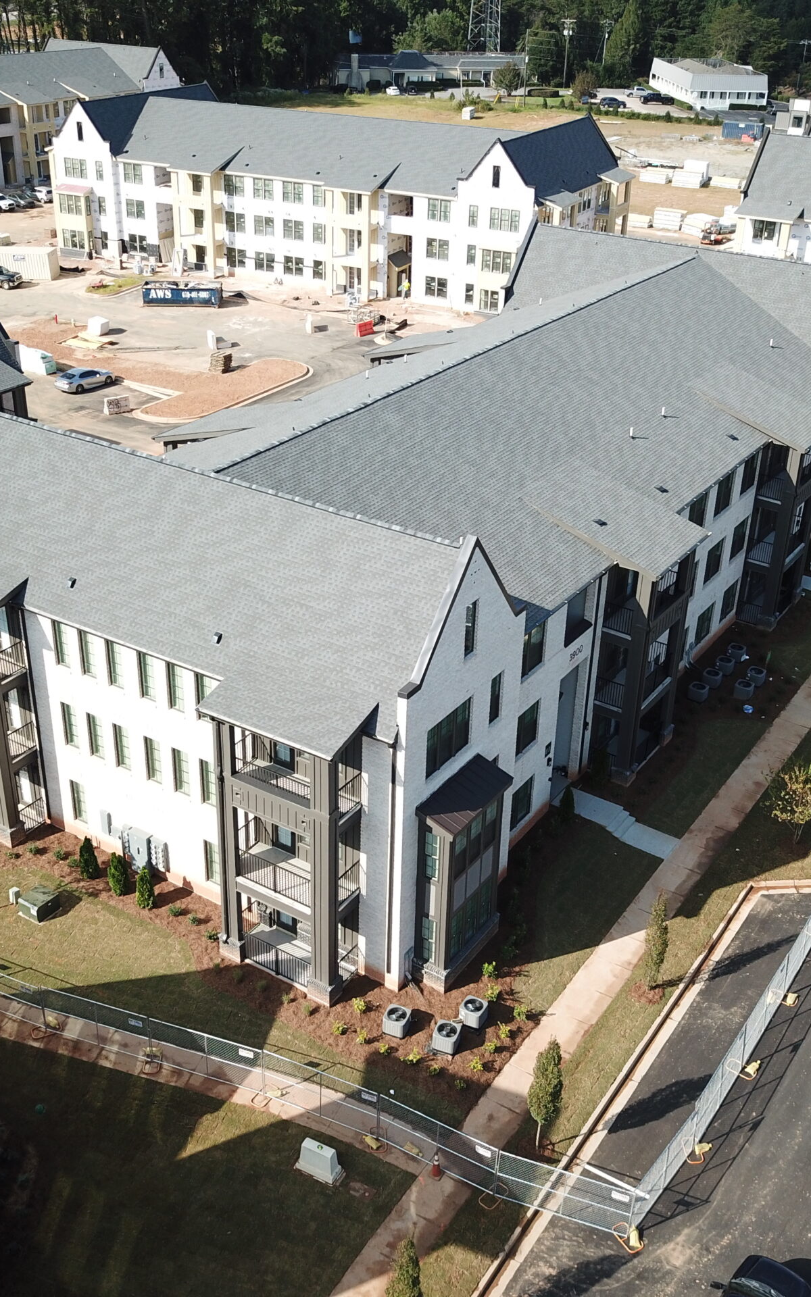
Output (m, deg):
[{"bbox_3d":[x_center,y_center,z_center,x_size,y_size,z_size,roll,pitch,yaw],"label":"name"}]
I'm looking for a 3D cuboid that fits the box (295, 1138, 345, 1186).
[{"bbox_3d":[-2.345,13.909,35.459,1.110,0.790,0.580,15,31,23],"label":"box"}]

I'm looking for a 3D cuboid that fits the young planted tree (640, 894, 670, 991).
[{"bbox_3d":[7.990,9.305,41.099,0.780,3.970,0.780,19,33,28],"label":"young planted tree"}]

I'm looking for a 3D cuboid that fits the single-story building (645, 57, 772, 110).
[{"bbox_3d":[62.666,-117.394,269.807,16.947,6.200,37.268,-1,29,-5],"label":"single-story building"}]

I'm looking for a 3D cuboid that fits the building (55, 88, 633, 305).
[{"bbox_3d":[-7.161,-44.518,125.804,54.900,14.800,25.000,15,31,24],"label":"building"}]

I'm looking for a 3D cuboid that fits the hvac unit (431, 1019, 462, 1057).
[{"bbox_3d":[1.269,11.905,39.643,0.680,0.590,0.690,11,30,16],"label":"hvac unit"}]

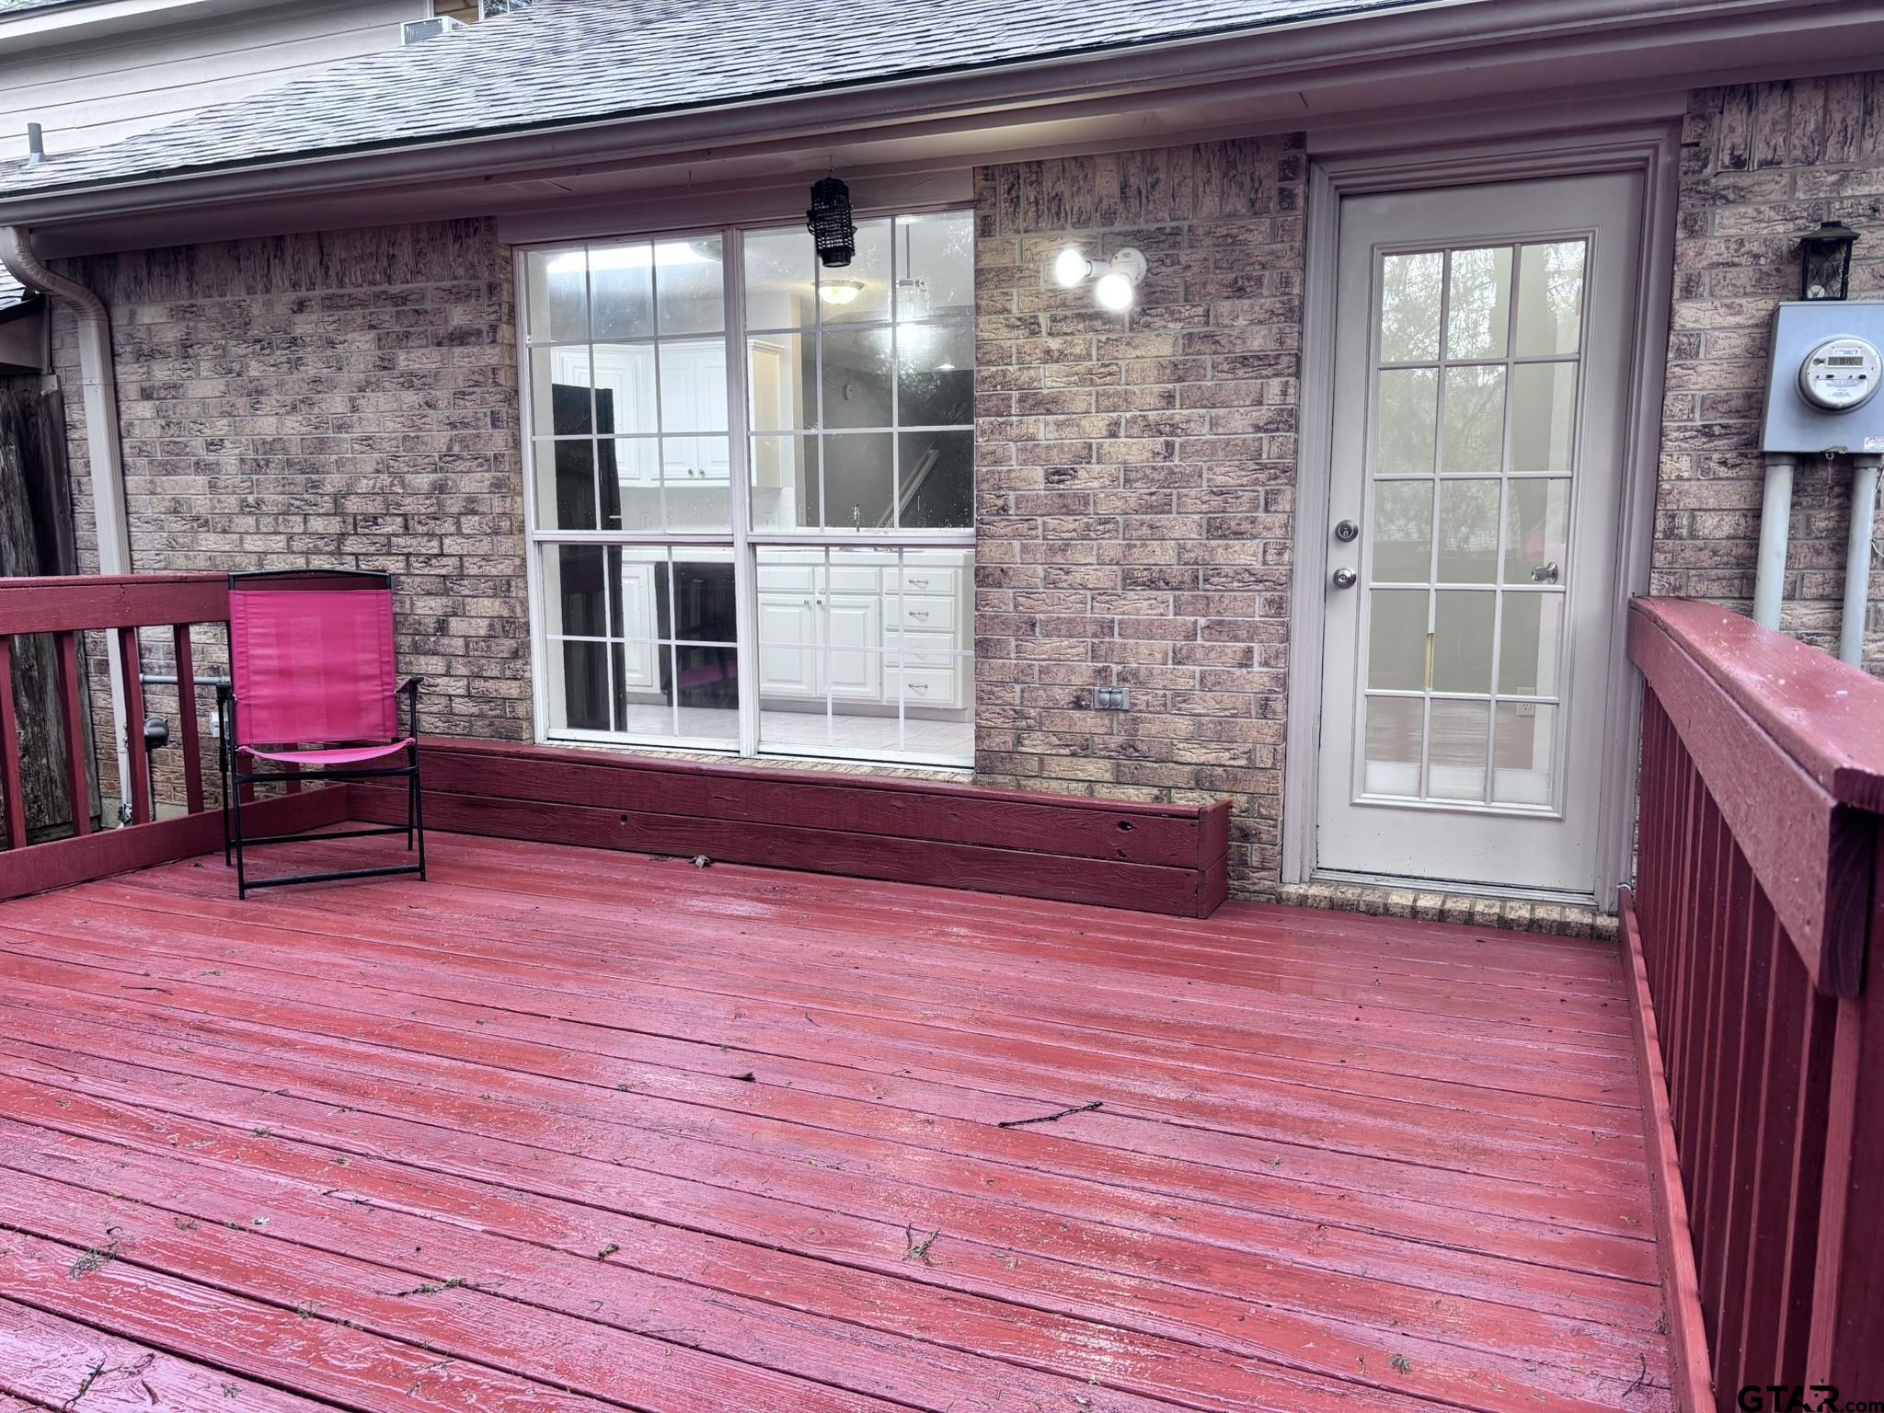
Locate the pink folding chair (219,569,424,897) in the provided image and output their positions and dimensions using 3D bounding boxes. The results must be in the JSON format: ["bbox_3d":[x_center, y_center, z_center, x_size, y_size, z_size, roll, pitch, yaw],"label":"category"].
[{"bbox_3d":[-2.026,0.058,4.612,0.593,0.987,0.559,-4,9,-25],"label":"pink folding chair"}]

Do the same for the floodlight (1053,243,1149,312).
[{"bbox_3d":[0.462,-1.263,4.181,0.246,0.202,0.197,3,8,23],"label":"floodlight"}]

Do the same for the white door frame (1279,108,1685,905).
[{"bbox_3d":[1.485,-0.489,4.018,0.931,2.093,0.138,3,8,23],"label":"white door frame"}]

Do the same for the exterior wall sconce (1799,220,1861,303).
[{"bbox_3d":[2.184,-1.096,3.495,0.135,0.199,0.135,3,8,23],"label":"exterior wall sconce"}]

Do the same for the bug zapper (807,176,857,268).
[{"bbox_3d":[-0.340,-1.512,4.421,0.156,0.274,0.146,-4,6,0],"label":"bug zapper"}]

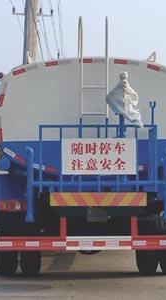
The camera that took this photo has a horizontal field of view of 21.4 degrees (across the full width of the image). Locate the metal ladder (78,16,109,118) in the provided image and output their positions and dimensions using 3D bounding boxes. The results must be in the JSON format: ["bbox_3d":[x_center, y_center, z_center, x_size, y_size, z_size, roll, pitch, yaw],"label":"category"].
[{"bbox_3d":[0.120,-0.970,5.200,0.340,1.240,0.300,0,0,-6],"label":"metal ladder"}]

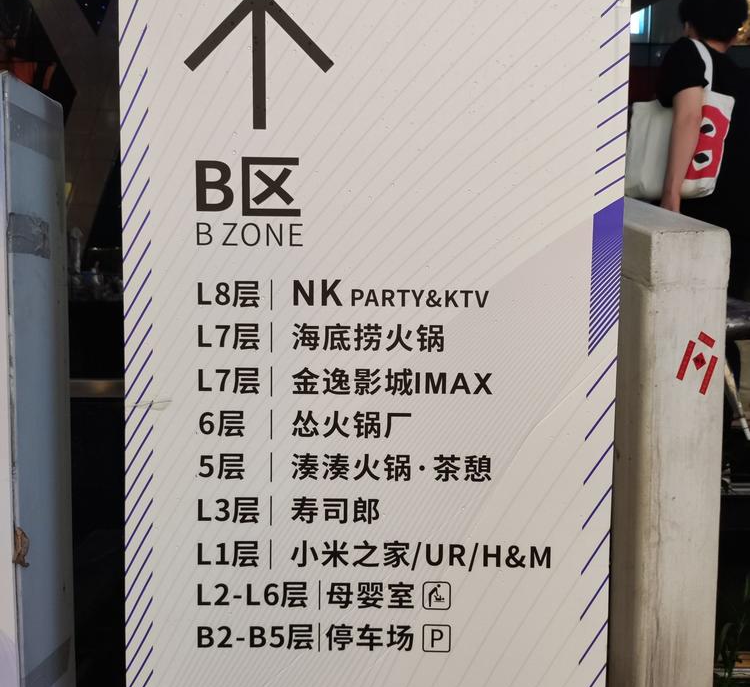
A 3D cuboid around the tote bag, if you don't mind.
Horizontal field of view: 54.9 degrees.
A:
[{"bbox_3d":[1.112,-0.827,2.650,0.364,0.561,0.140,3,4,30],"label":"tote bag"}]

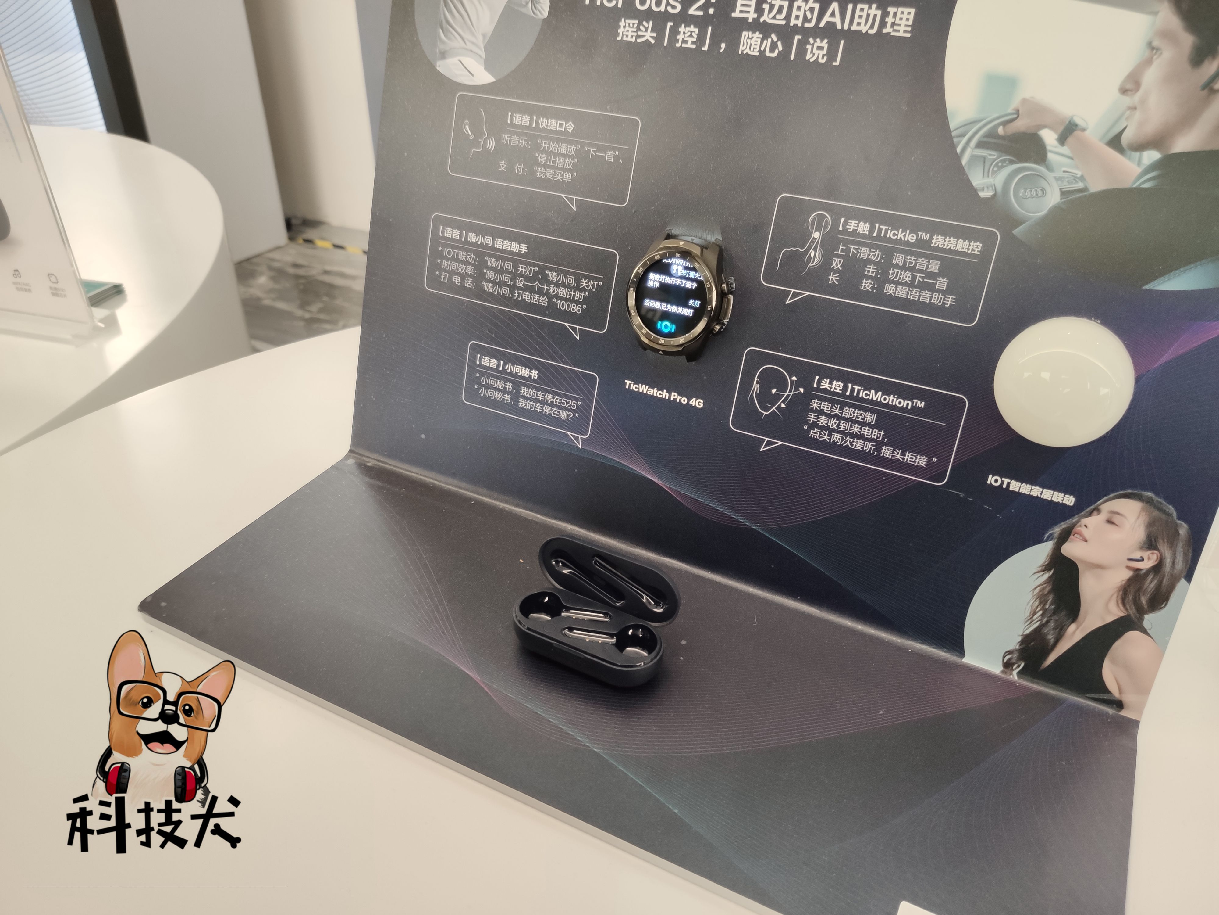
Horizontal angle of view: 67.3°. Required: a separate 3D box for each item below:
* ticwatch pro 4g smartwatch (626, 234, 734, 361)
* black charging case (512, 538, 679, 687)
[{"bbox_3d":[0.032,-0.073,0.424,0.049,0.055,0.014,17,17,22],"label":"ticwatch pro 4g smartwatch"},{"bbox_3d":[-0.007,0.066,0.397,0.070,0.045,0.038,17,37,23],"label":"black charging case"}]

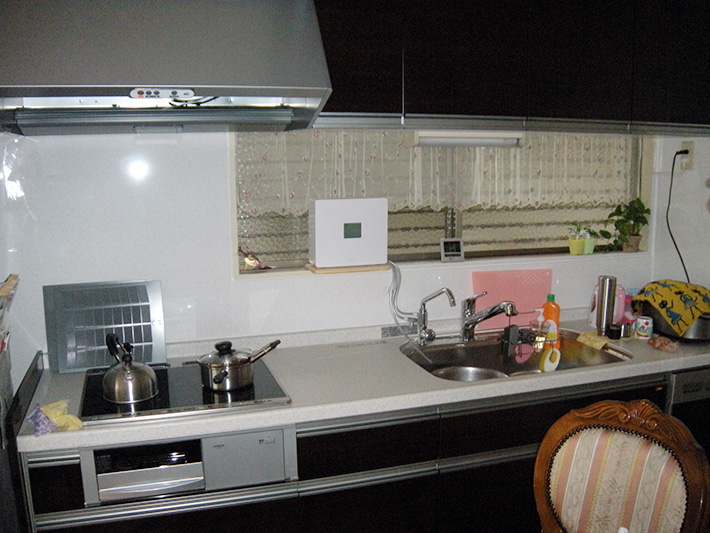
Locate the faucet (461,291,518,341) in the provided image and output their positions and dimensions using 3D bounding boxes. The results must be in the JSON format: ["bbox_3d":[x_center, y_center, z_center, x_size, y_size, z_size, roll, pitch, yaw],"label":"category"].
[{"bbox_3d":[0.512,0.202,2.753,0.059,0.203,0.267,-7,10,-40],"label":"faucet"}]

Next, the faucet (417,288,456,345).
[{"bbox_3d":[0.308,0.193,2.727,0.054,0.234,0.198,-8,10,-42],"label":"faucet"}]

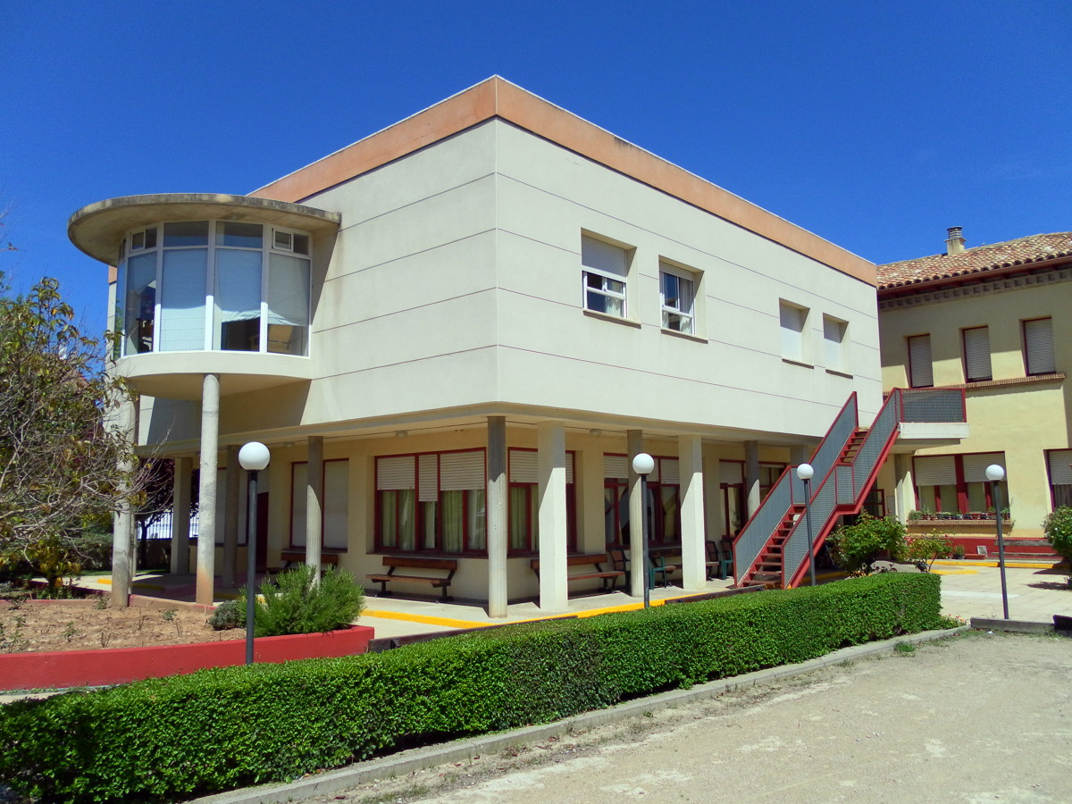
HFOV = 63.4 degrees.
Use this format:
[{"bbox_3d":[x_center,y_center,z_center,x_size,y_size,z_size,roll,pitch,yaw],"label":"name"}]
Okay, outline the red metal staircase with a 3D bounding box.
[{"bbox_3d":[7.384,1.734,19.682,2.364,4.558,7.717,-7,-9,42],"label":"red metal staircase"}]

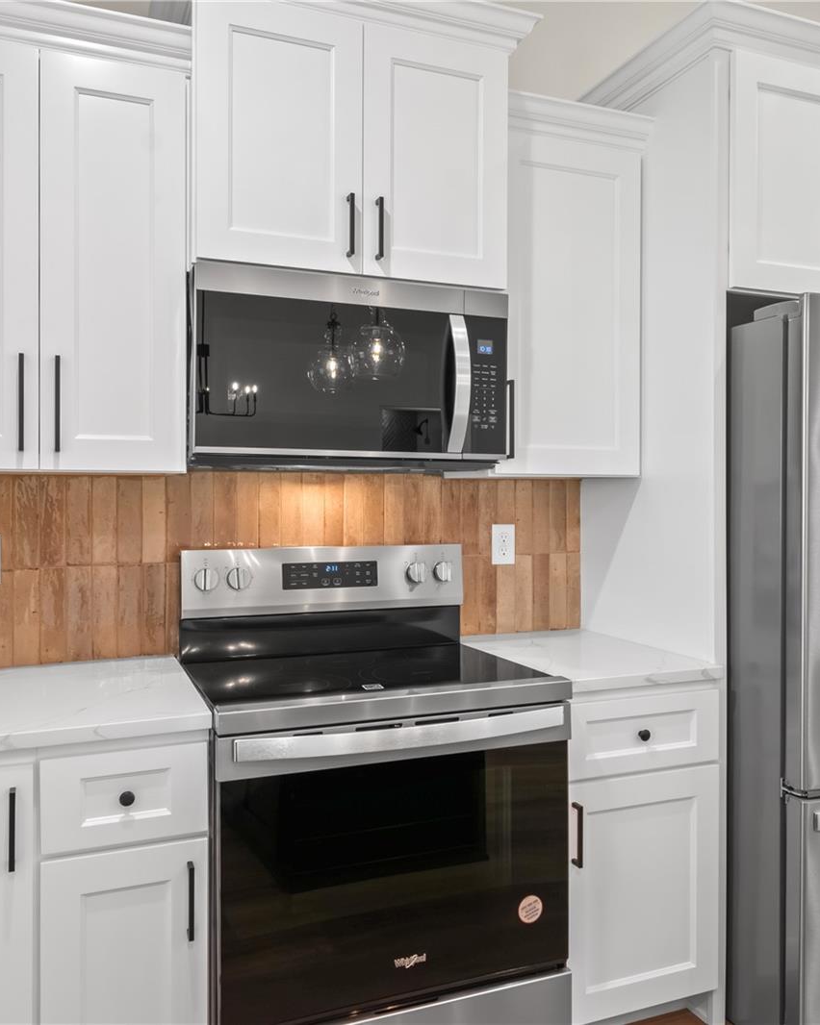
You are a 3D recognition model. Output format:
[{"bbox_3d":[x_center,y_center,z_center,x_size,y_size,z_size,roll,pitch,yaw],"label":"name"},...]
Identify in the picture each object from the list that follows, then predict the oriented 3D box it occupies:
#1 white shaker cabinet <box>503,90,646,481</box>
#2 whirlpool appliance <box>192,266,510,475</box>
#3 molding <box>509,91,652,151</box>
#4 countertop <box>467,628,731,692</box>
[{"bbox_3d":[0.381,-0.582,2.289,0.458,0.968,0.367,0,1,-20],"label":"white shaker cabinet"},{"bbox_3d":[-0.172,-0.327,2.066,0.758,0.436,0.405,0,1,-20],"label":"whirlpool appliance"},{"bbox_3d":[0.446,-1.019,2.128,0.452,0.087,0.065,0,1,-20],"label":"molding"},{"bbox_3d":[0.438,0.387,2.186,0.447,0.029,0.633,0,1,-20],"label":"countertop"}]

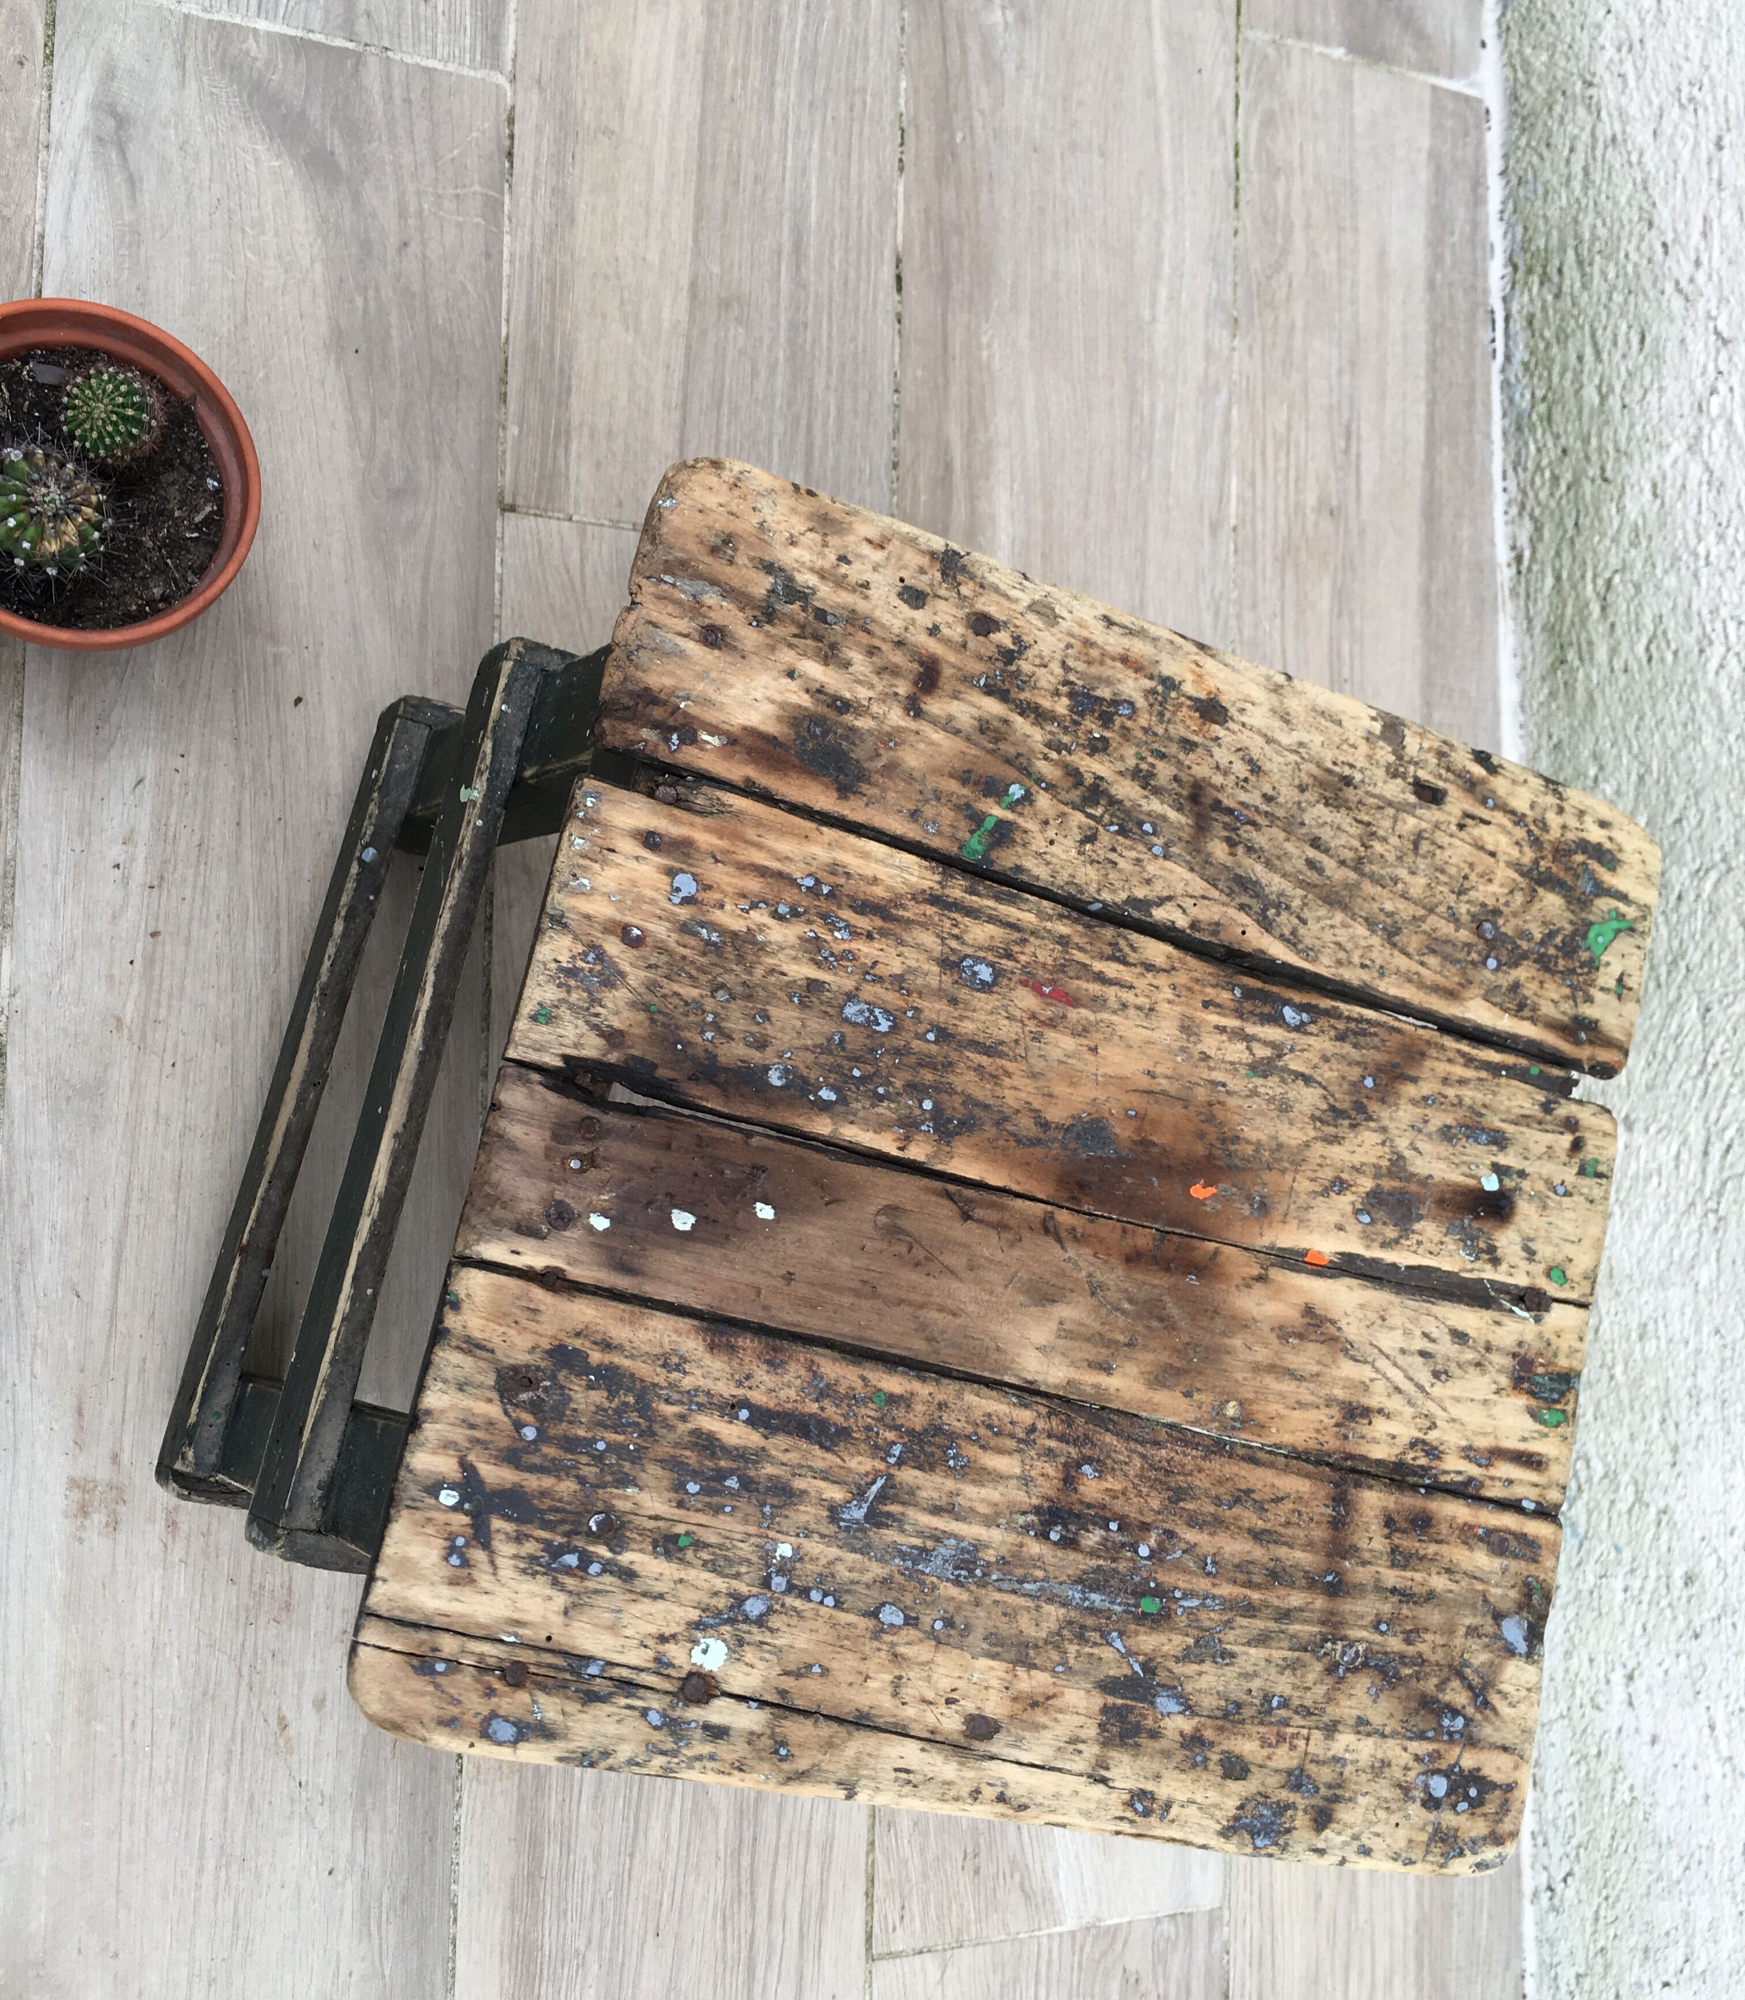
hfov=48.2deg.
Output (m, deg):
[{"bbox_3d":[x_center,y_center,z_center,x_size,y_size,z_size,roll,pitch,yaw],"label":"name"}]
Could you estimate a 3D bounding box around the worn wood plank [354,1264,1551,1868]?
[{"bbox_3d":[0.043,0.174,0.571,0.372,0.020,0.123,16,81,-20],"label":"worn wood plank"}]

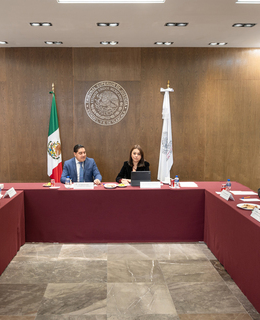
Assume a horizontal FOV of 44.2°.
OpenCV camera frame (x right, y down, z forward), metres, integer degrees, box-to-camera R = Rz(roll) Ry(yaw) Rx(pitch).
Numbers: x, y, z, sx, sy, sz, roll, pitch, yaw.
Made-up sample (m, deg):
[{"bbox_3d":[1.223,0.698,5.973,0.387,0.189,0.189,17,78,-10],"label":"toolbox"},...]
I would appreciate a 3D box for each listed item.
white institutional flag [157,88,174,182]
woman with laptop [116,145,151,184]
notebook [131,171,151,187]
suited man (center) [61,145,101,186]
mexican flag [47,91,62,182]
[{"bbox_3d":[0.609,-0.378,5.410,0.290,1.700,0.230,0,6,0],"label":"white institutional flag"},{"bbox_3d":[0.070,0.425,5.042,0.530,1.330,0.780,0,6,0],"label":"woman with laptop"},{"bbox_3d":[0.163,0.272,4.734,0.295,0.215,0.220,0,6,0],"label":"notebook"},{"bbox_3d":[-0.754,0.425,5.042,0.630,1.340,0.800,0,6,-3],"label":"suited man (center)"},{"bbox_3d":[-1.277,-0.308,5.417,0.260,1.720,0.220,0,6,0],"label":"mexican flag"}]

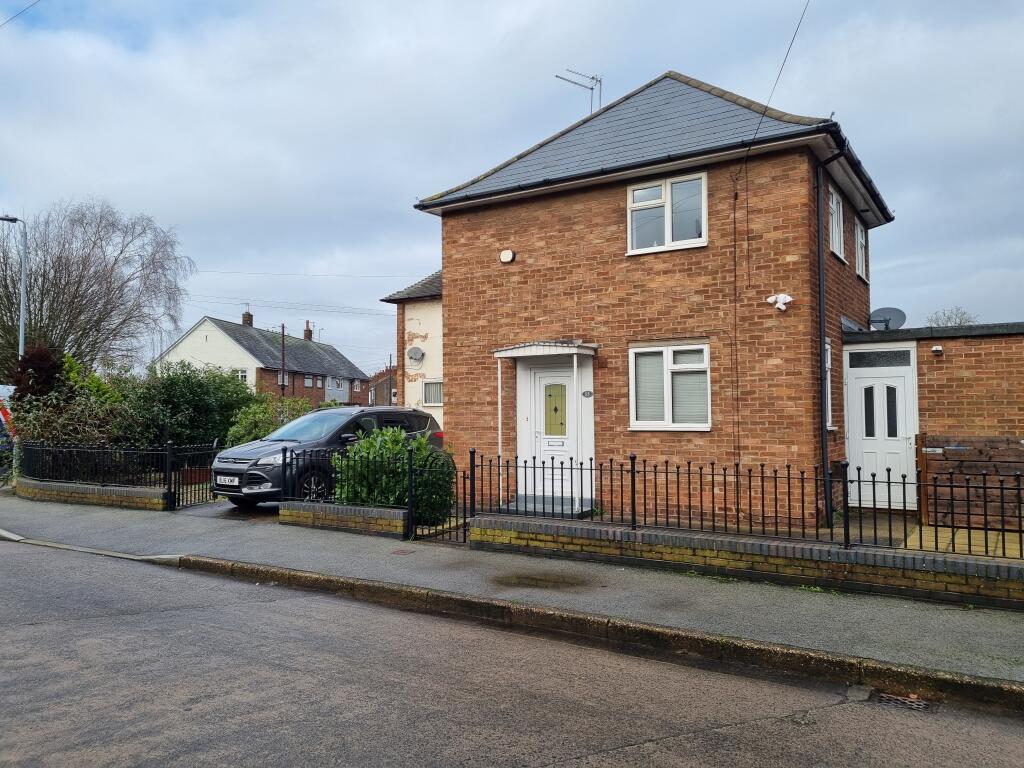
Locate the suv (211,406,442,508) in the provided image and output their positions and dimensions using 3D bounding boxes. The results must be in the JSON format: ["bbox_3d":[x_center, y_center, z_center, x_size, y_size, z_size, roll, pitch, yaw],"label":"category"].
[{"bbox_3d":[-3.043,1.194,13.556,1.930,1.690,4.520,-2,-3,35],"label":"suv"}]

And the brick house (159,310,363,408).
[{"bbox_3d":[-19.748,-0.334,64.774,8.300,9.100,24.000,-1,-2,6],"label":"brick house"}]

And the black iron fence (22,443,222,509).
[{"bbox_3d":[-7.446,1.546,14.075,5.500,1.120,0.900,-2,-3,33],"label":"black iron fence"}]

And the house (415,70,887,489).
[{"bbox_3d":[2.678,-1.813,13.337,6.500,7.500,5.900,-2,-3,33],"label":"house"}]

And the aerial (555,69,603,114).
[{"bbox_3d":[1.487,-6.508,17.200,1.150,1.150,0.450,1,-3,-32],"label":"aerial"}]

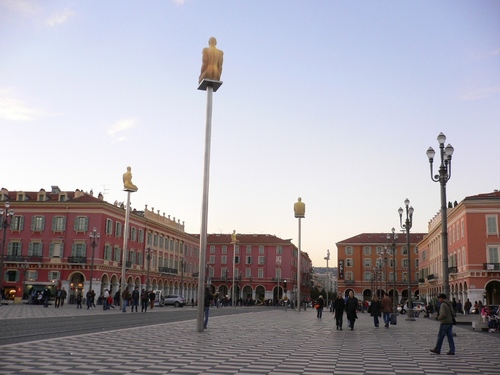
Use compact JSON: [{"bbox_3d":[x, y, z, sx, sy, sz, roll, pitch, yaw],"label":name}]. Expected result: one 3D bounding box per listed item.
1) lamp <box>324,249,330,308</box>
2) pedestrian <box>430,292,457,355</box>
[{"bbox_3d":[16.104,18.683,104.164,1.250,11.600,1.100,1,-12,0],"label":"lamp"},{"bbox_3d":[5.306,3.732,13.862,0.720,1.620,0.520,-1,-12,13],"label":"pedestrian"}]

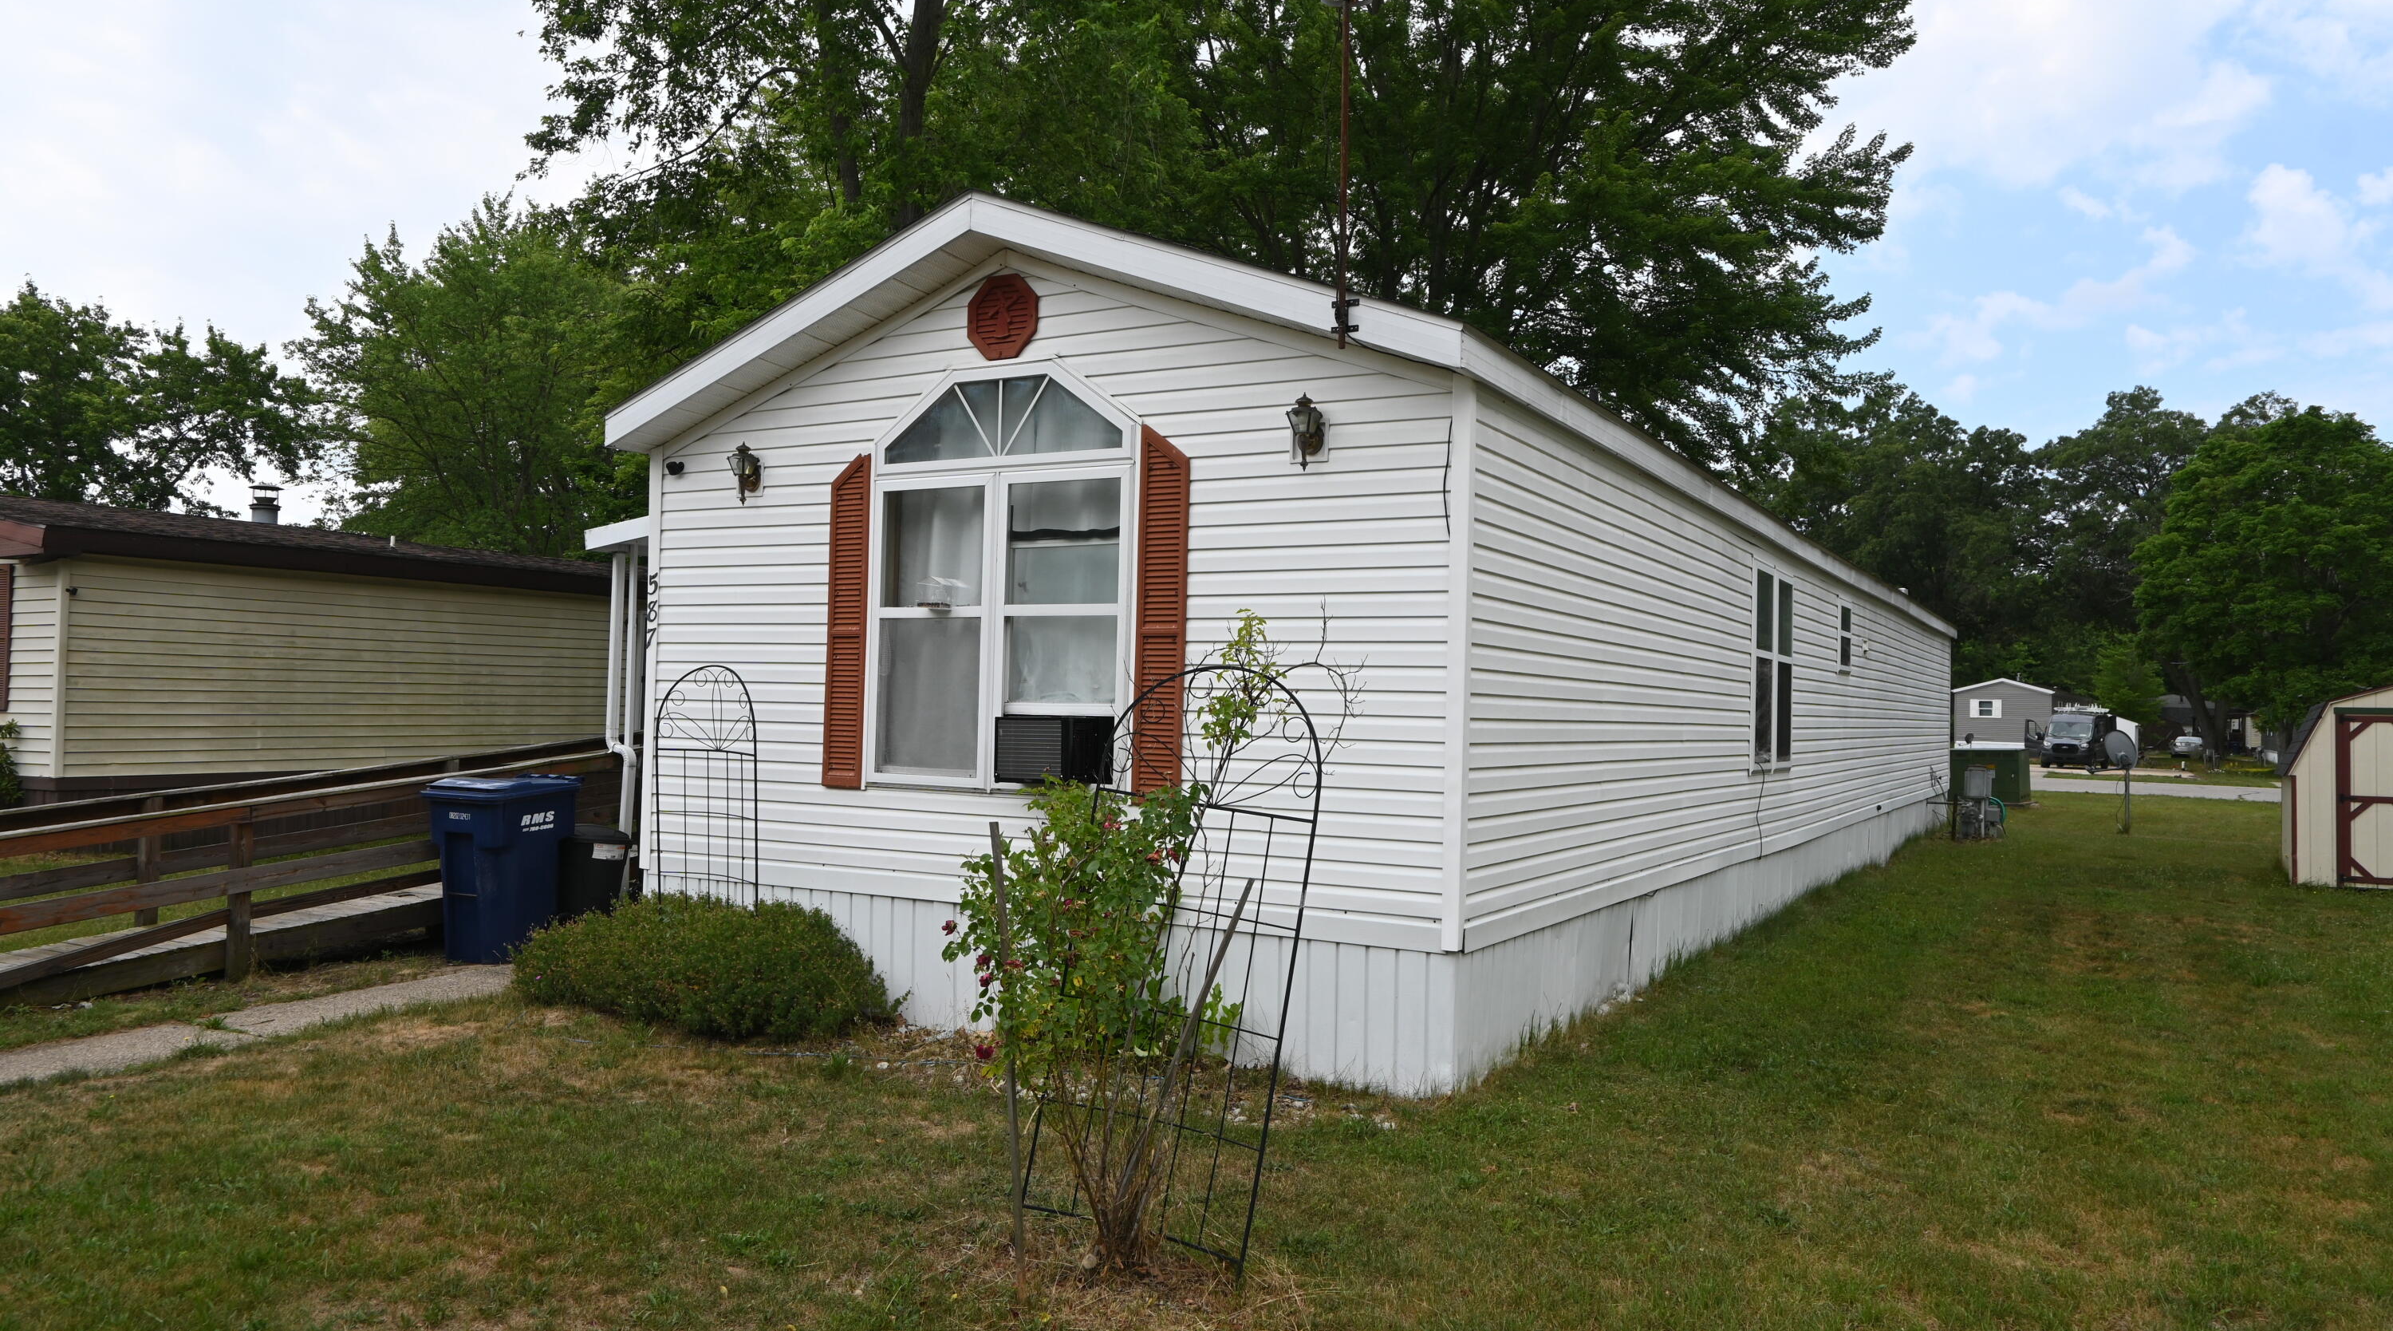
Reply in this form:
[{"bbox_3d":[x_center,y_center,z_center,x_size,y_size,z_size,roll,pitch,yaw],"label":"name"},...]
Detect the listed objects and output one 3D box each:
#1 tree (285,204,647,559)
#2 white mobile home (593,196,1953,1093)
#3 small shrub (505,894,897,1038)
[{"bbox_3d":[-14.191,-3.592,32.129,8.000,11.493,8.000,1,-2,30],"label":"tree"},{"bbox_3d":[3.953,0.168,16.259,5.111,3.988,20.283,1,-2,30],"label":"white mobile home"},{"bbox_3d":[-2.593,1.447,8.040,2.100,0.640,1.050,1,-2,30],"label":"small shrub"}]

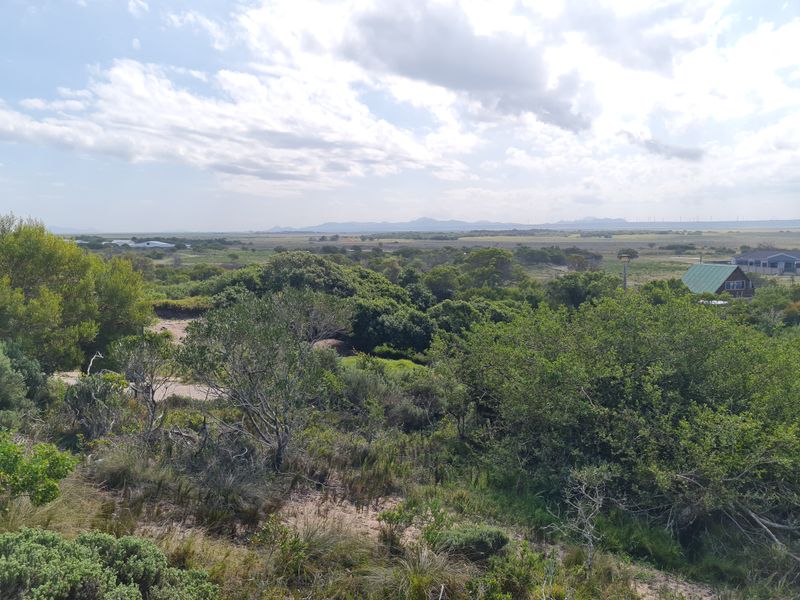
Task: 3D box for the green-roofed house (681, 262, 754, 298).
[{"bbox_3d":[43.785,-2.525,84.192,8.300,4.800,6.900,-3,7,-25],"label":"green-roofed house"}]

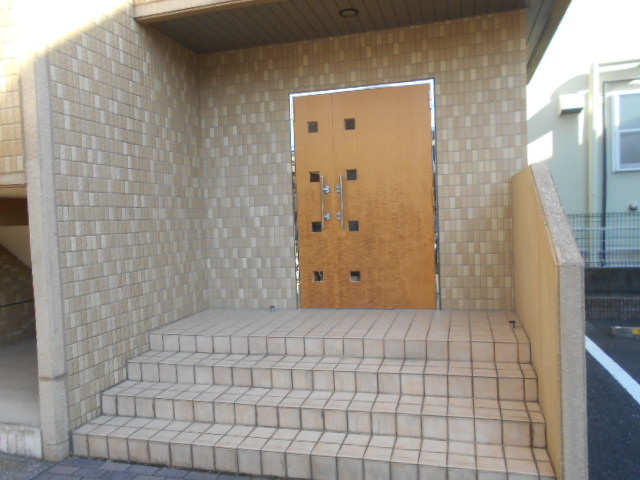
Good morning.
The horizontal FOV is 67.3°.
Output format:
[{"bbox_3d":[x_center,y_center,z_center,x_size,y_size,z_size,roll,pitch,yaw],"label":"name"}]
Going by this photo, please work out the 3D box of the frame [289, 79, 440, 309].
[{"bbox_3d":[0.420,-0.389,4.594,1.385,2.110,0.130,-2,2,15],"label":"frame"}]

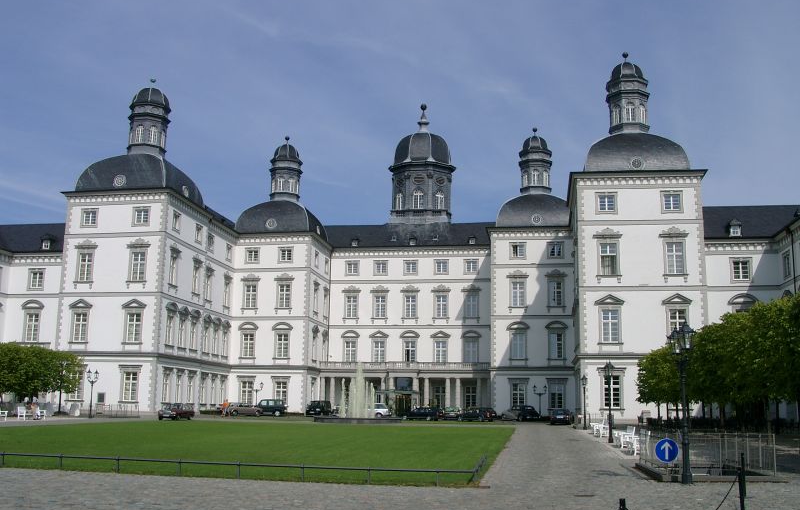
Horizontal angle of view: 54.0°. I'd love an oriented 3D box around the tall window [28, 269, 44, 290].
[{"bbox_3d":[-37.663,2.592,81.474,1.781,2.104,0.300,-1,-11,9],"label":"tall window"}]

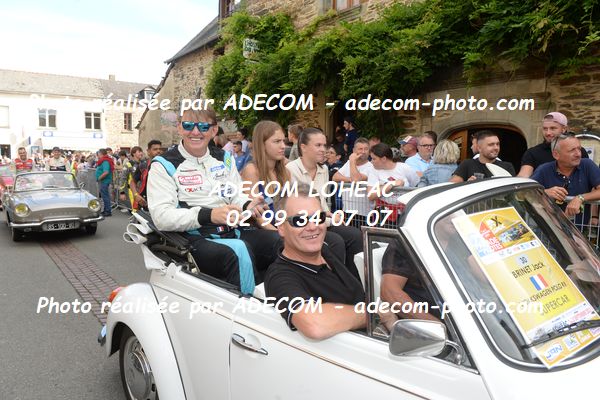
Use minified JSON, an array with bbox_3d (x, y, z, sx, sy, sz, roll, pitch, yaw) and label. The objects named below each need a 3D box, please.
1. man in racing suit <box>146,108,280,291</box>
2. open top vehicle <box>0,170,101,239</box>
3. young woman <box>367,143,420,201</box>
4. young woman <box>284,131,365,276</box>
[{"bbox_3d":[-0.490,0.117,2.179,0.580,1.230,0.740,-5,8,-38],"label":"man in racing suit"},{"bbox_3d":[-5.740,0.012,9.060,1.580,1.280,4.220,-5,7,-38],"label":"open top vehicle"},{"bbox_3d":[0.910,0.233,3.934,0.480,1.560,0.460,4,8,33],"label":"young woman"},{"bbox_3d":[0.160,0.097,2.649,0.470,1.170,0.700,-7,9,-45],"label":"young woman"}]

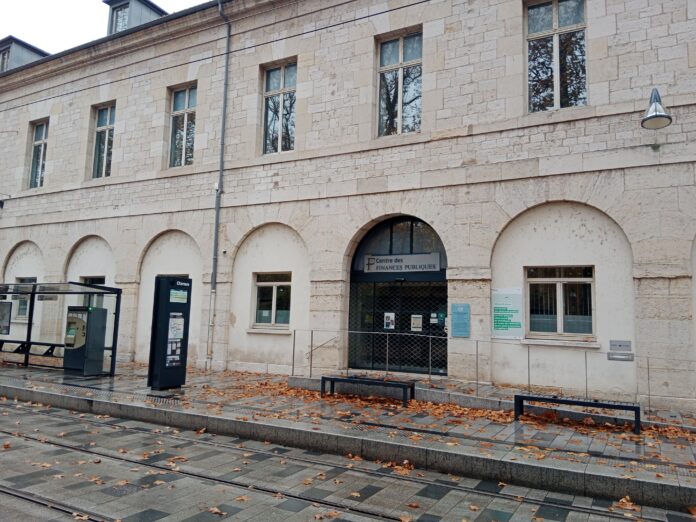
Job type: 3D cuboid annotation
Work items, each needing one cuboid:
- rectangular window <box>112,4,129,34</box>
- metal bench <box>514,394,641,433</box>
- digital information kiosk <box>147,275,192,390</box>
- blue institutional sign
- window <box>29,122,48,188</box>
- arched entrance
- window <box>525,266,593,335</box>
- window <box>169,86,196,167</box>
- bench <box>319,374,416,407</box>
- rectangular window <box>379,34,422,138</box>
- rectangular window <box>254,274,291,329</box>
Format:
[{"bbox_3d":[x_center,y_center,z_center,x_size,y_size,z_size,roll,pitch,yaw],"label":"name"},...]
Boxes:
[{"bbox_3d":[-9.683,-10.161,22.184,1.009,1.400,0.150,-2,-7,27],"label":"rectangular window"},{"bbox_3d":[4.142,2.754,9.506,2.034,0.455,0.460,-2,-8,28],"label":"metal bench"},{"bbox_3d":[-4.326,1.772,12.771,0.420,2.620,0.780,-2,-8,28],"label":"digital information kiosk"},{"bbox_3d":[2.909,1.542,13.505,0.484,0.848,0.050,-2,-8,28],"label":"blue institutional sign"},{"bbox_3d":[-13.587,-4.716,23.252,1.319,2.984,0.180,-2,-7,27],"label":"window"},{"bbox_3d":[1.349,0.906,14.734,3.026,4.366,0.500,-2,-7,27],"label":"arched entrance"},{"bbox_3d":[5.184,1.002,12.797,1.582,1.759,0.200,-2,-8,28],"label":"window"},{"bbox_3d":[-6.058,-4.956,19.349,1.457,3.006,0.180,-2,-7,27],"label":"window"},{"bbox_3d":[0.429,2.879,11.587,2.064,0.455,0.460,-2,-8,28],"label":"bench"},{"bbox_3d":[1.527,-5.201,15.419,1.437,3.033,0.180,-2,-7,27],"label":"rectangular window"},{"bbox_3d":[-2.364,1.281,16.626,1.406,1.797,0.150,-2,-7,27],"label":"rectangular window"}]

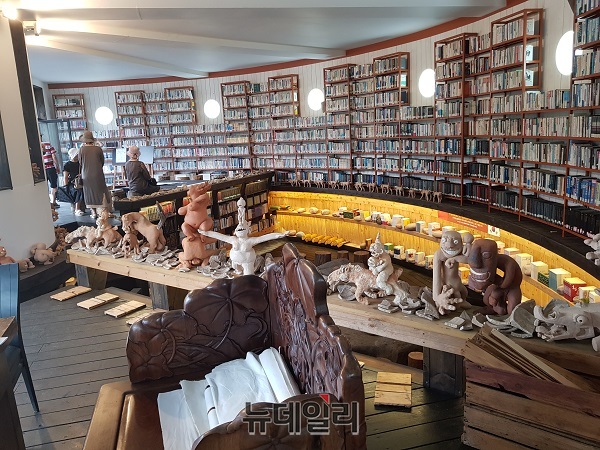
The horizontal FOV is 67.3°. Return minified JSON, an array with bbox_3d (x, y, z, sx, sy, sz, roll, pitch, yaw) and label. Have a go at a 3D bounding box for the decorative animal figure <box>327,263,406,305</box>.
[{"bbox_3d":[0.436,0.358,2.910,0.510,0.240,0.190,-2,12,5],"label":"decorative animal figure"}]

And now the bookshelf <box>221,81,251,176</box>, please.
[{"bbox_3d":[-1.475,-2.190,10.970,0.650,2.380,0.250,2,13,25],"label":"bookshelf"}]

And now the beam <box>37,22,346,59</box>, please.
[{"bbox_3d":[-1.321,-2.993,7.342,5.550,0.200,0.400,-13,14,-41],"label":"beam"}]

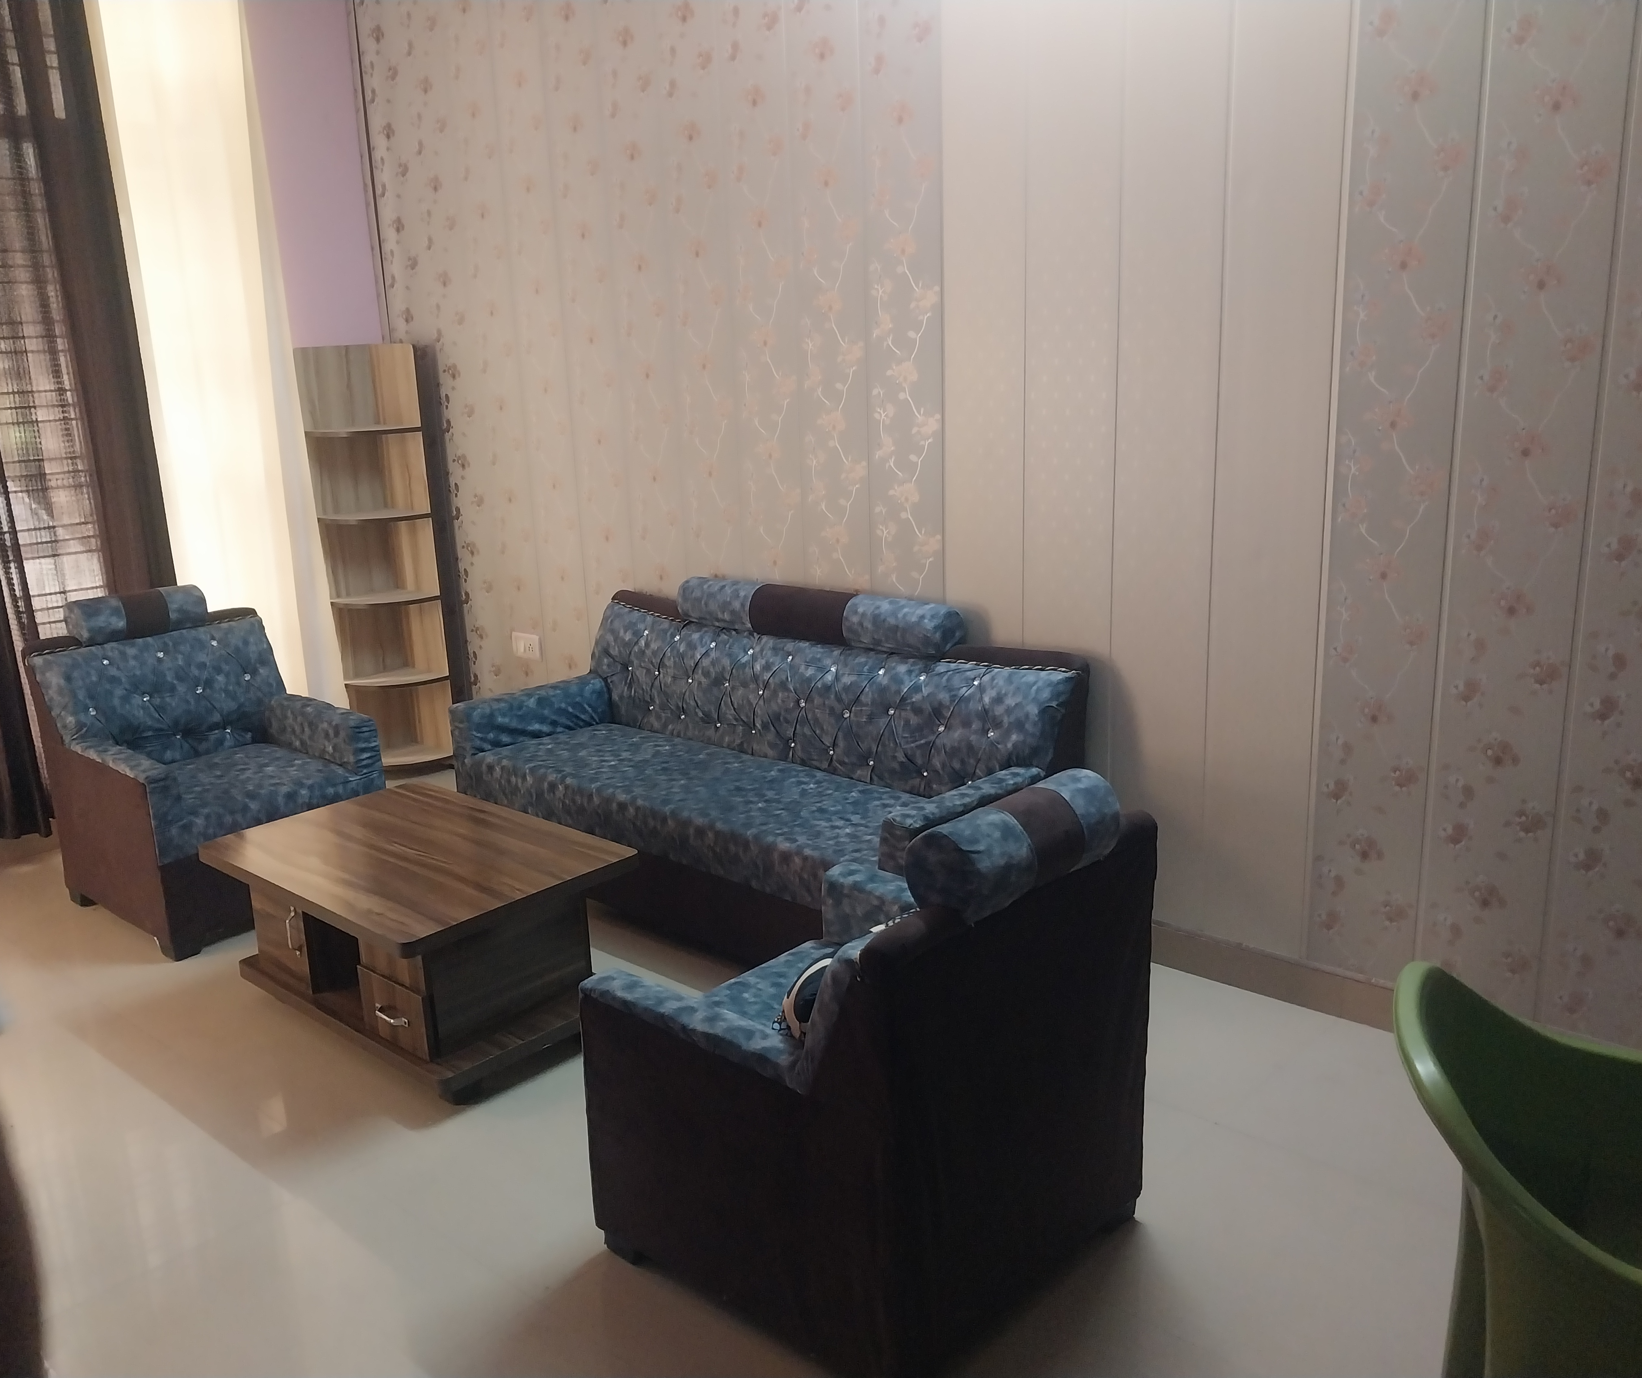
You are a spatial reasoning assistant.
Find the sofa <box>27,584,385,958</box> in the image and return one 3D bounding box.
[{"bbox_3d":[-1.776,0.182,4.032,0.720,0.875,0.680,11,19,40],"label":"sofa"}]

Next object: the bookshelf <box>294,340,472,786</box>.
[{"bbox_3d":[-1.605,-0.435,5.008,0.260,1.560,0.335,11,19,40],"label":"bookshelf"}]

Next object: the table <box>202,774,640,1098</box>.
[{"bbox_3d":[-0.970,0.578,3.340,0.935,0.400,0.620,11,19,40],"label":"table"}]

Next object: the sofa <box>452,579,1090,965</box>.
[{"bbox_3d":[-0.209,0.187,3.758,1.775,0.885,0.675,11,19,40],"label":"sofa"}]

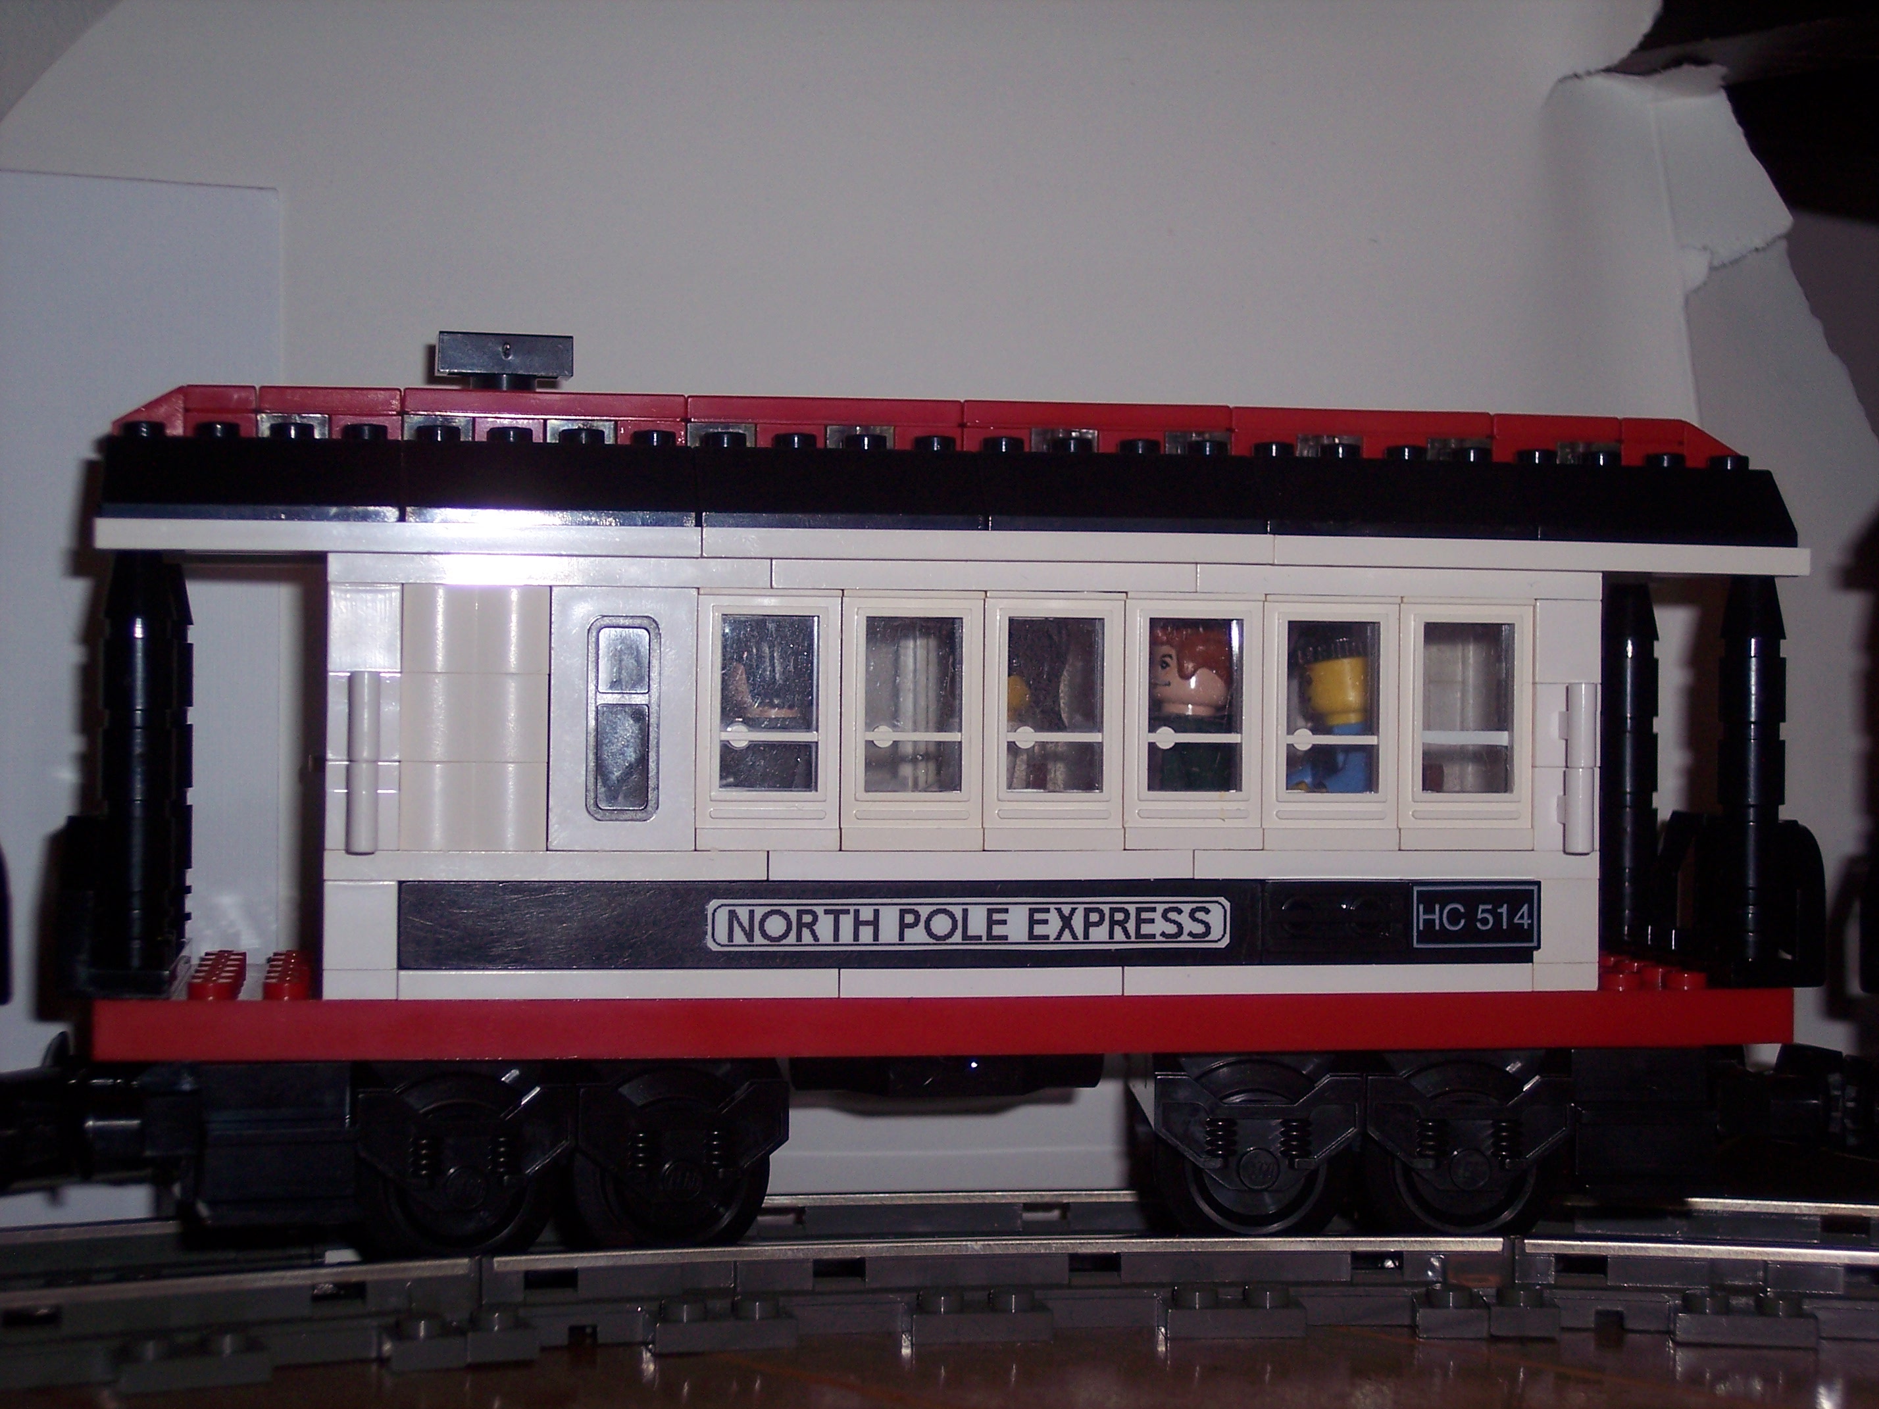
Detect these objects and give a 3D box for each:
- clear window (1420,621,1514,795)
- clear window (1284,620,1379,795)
[{"bbox_3d":[0.060,0.000,0.403,0.011,0.020,0.002,0,0,-11],"label":"clear window"},{"bbox_3d":[0.044,0.000,0.400,0.011,0.020,0.002,0,0,-11],"label":"clear window"}]

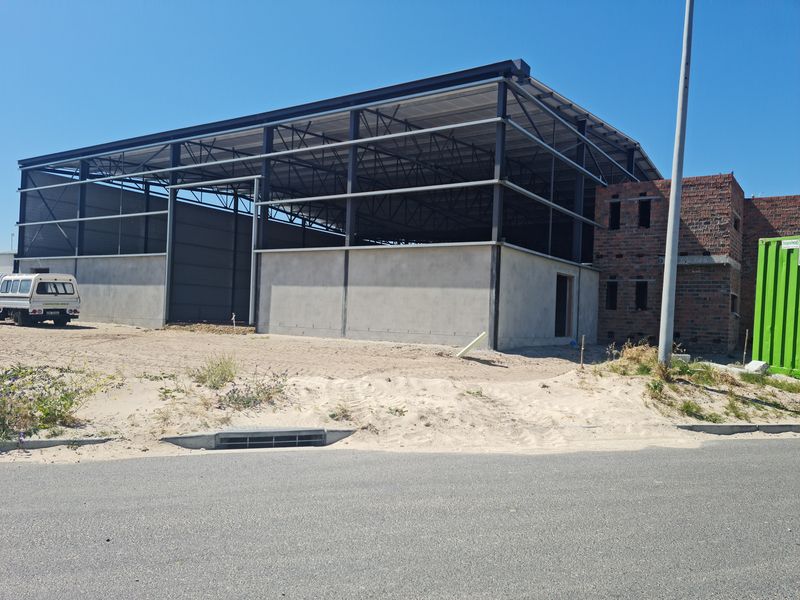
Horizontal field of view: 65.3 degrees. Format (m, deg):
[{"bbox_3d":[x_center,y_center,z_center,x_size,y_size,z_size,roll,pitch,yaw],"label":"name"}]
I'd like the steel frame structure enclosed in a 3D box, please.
[{"bbox_3d":[-0.500,-2.720,33.700,26.000,8.500,26.400,1,-1,34],"label":"steel frame structure"}]

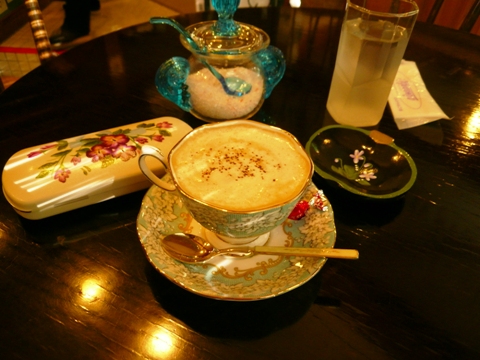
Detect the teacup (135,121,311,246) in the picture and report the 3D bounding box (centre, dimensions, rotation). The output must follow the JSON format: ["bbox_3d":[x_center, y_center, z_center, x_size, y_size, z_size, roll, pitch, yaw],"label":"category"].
[{"bbox_3d":[-0.011,0.010,0.280,0.118,0.067,0.096,2,43,-1],"label":"teacup"}]

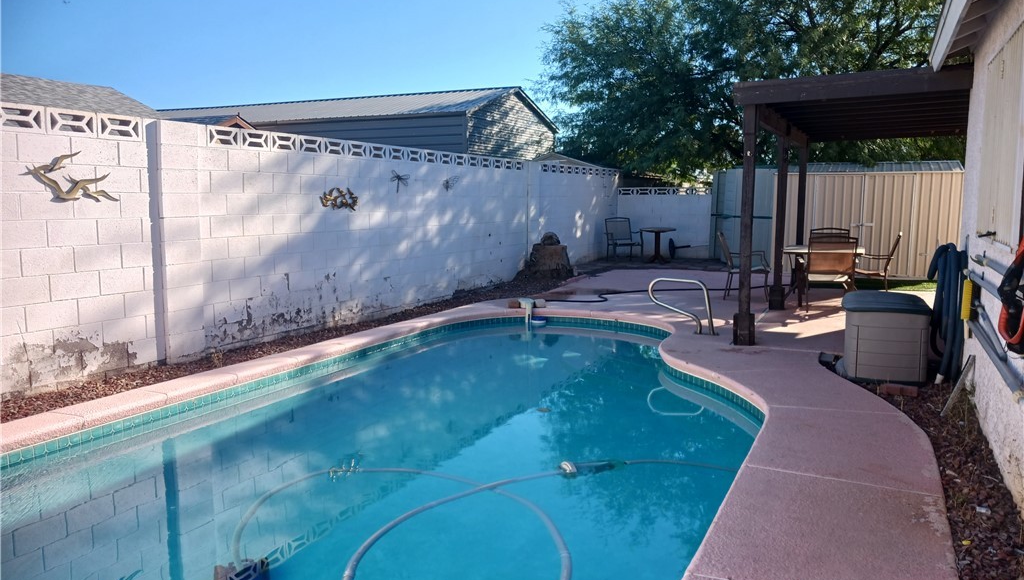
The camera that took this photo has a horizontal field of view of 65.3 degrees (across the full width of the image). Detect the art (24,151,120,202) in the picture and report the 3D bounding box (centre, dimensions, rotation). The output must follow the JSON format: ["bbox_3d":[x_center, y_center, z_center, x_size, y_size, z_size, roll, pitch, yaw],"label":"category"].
[{"bbox_3d":[-3.272,-0.855,6.013,0.070,0.388,0.760,3,7,26],"label":"art"}]

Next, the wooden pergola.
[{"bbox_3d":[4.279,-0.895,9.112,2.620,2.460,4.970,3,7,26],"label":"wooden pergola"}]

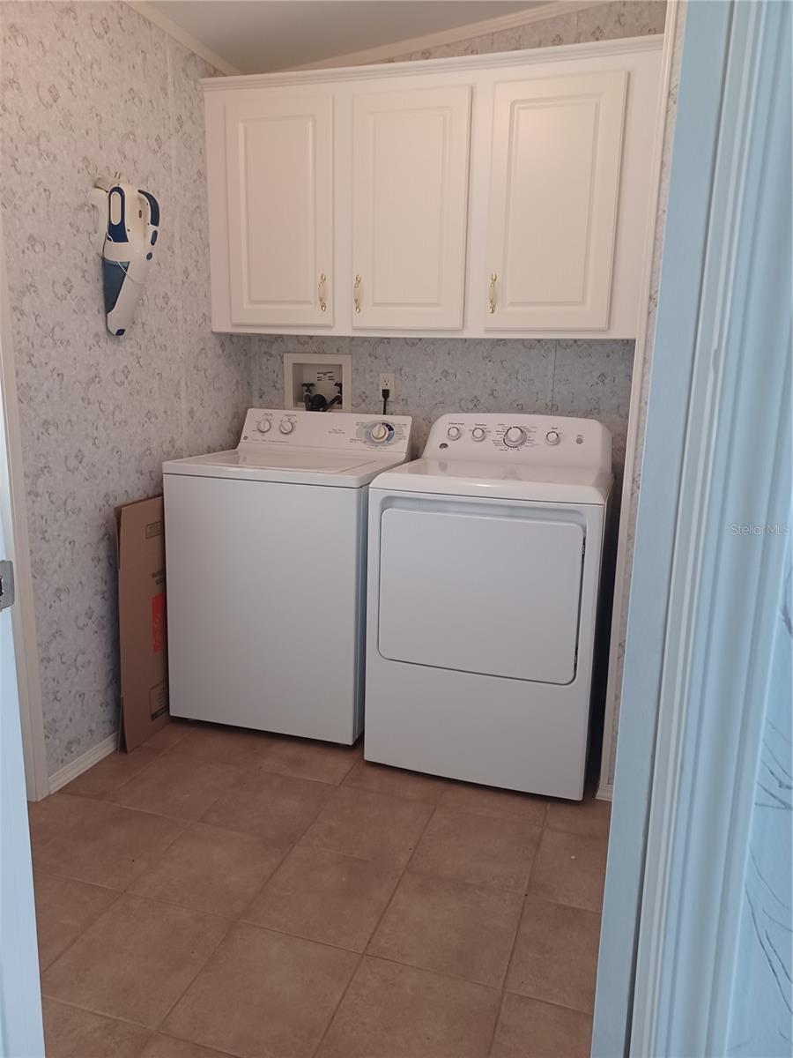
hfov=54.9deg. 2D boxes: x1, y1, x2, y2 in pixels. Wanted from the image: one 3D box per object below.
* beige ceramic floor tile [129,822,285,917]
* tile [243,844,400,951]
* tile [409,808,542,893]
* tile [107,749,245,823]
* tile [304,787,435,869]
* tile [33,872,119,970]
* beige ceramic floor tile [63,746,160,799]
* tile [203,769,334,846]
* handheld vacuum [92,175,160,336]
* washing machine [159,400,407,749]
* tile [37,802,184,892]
[{"bbox_3d":[-0.459,0.856,1.926,0.300,0.010,0.300,5,12,17],"label":"beige ceramic floor tile"},{"bbox_3d":[-0.169,0.881,1.836,0.300,0.010,0.300,5,12,17],"label":"tile"},{"bbox_3d":[0.215,0.847,2.031,0.300,0.010,0.300,5,12,17],"label":"tile"},{"bbox_3d":[-0.657,0.774,2.301,0.300,0.010,0.300,5,12,17],"label":"tile"},{"bbox_3d":[-0.075,0.823,2.121,0.300,0.010,0.300,5,12,17],"label":"tile"},{"bbox_3d":[-0.844,0.890,1.731,0.300,0.010,0.300,5,12,17],"label":"tile"},{"bbox_3d":[-0.878,0.755,2.370,0.160,0.010,0.300,5,12,17],"label":"beige ceramic floor tile"},{"bbox_3d":[-0.366,0.798,2.211,0.300,0.010,0.300,5,12,17],"label":"tile"},{"bbox_3d":[-0.775,-0.787,2.256,0.145,0.420,0.110,5,12,17],"label":"handheld vacuum"},{"bbox_3d":[-0.357,0.124,2.794,0.686,1.072,0.655,5,12,16],"label":"washing machine"},{"bbox_3d":[-0.750,0.832,2.016,0.300,0.010,0.300,5,12,17],"label":"tile"}]

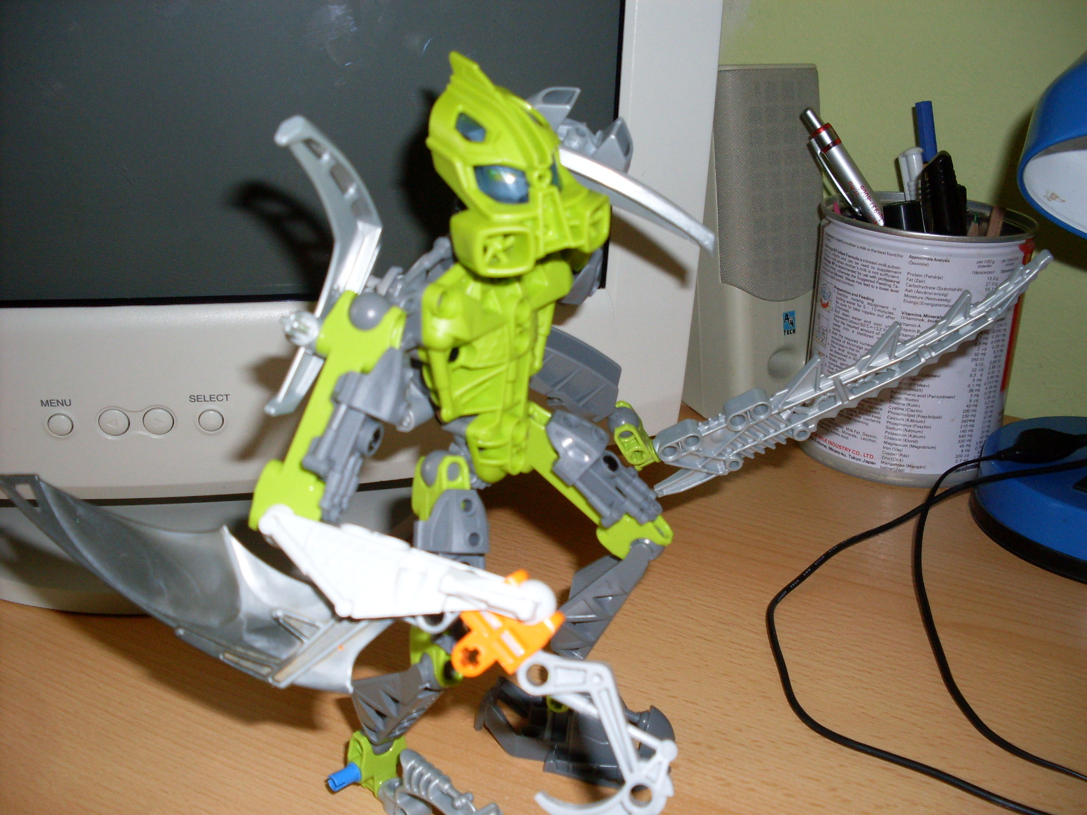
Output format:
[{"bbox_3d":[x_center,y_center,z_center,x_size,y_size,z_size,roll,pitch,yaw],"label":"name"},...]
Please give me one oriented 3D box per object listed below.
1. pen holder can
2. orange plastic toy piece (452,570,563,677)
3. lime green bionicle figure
[{"bbox_3d":[0.186,-0.037,0.606,0.103,0.124,0.103,2,22,0],"label":"pen holder can"},{"bbox_3d":[-0.008,0.050,0.275,0.027,0.019,0.012,-40,-3,6],"label":"orange plastic toy piece"},{"bbox_3d":[-0.018,0.015,0.332,0.130,0.212,0.100,-9,24,-26],"label":"lime green bionicle figure"}]

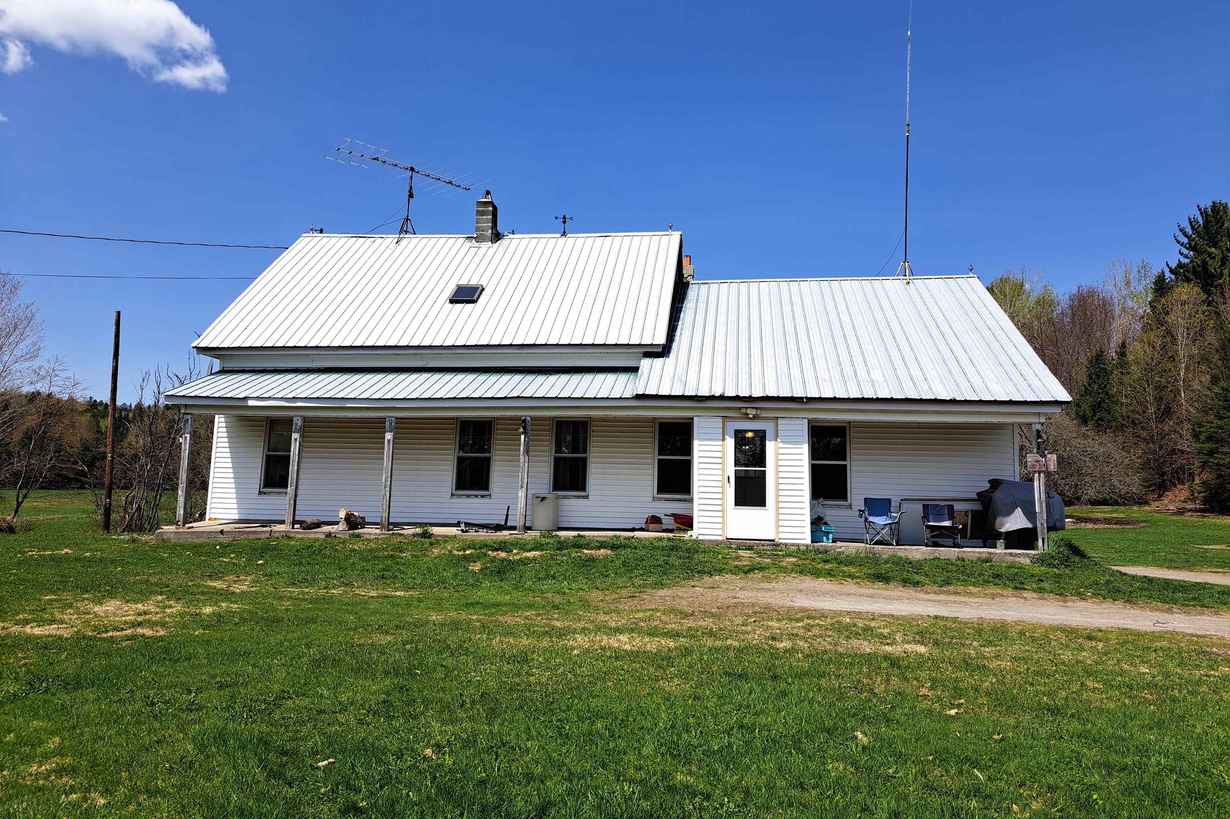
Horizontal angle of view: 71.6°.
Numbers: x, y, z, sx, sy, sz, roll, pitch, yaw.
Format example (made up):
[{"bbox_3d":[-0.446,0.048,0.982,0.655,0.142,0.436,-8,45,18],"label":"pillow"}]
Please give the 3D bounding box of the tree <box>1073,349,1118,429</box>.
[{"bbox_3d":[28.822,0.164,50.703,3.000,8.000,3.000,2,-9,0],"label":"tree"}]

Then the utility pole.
[{"bbox_3d":[-15.424,0.315,26.191,0.190,6.888,0.190,-2,-9,-1],"label":"utility pole"}]

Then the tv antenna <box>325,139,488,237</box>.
[{"bbox_3d":[-5.214,-5.142,21.371,3.600,2.000,2.350,9,-12,-41],"label":"tv antenna"}]

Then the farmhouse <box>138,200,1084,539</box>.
[{"bbox_3d":[-0.026,-1.036,19.316,16.000,8.300,9.400,0,-9,8],"label":"farmhouse"}]

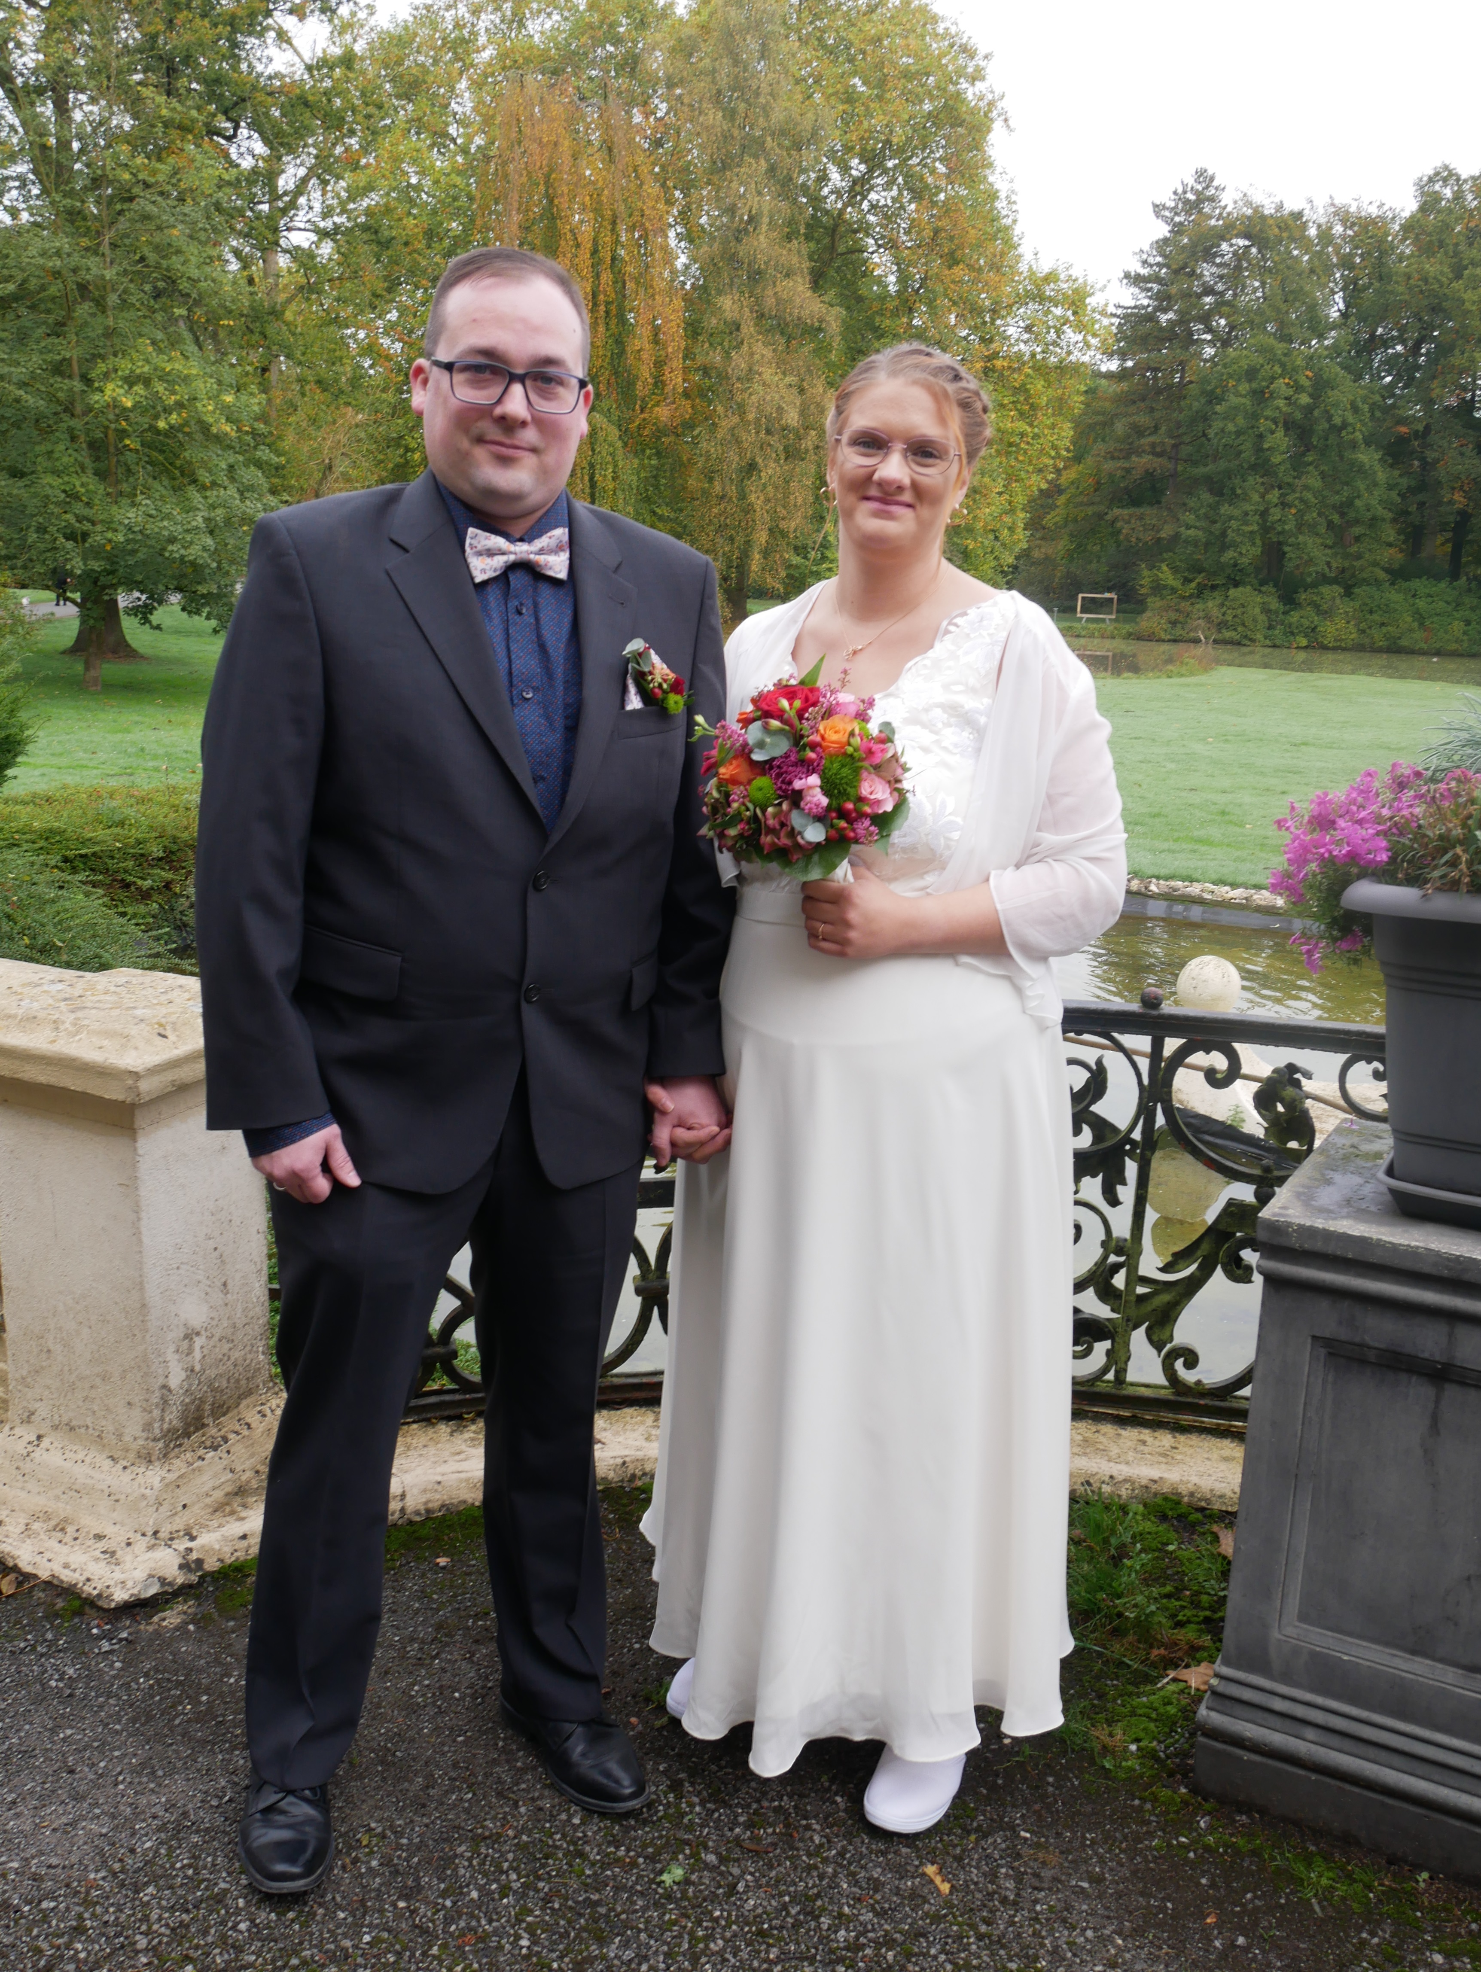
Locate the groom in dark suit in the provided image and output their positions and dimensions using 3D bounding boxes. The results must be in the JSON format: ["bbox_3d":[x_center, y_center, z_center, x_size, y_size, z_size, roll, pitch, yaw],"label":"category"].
[{"bbox_3d":[-0.294,0.109,2.053,0.570,1.770,0.360,-4,15,-24],"label":"groom in dark suit"}]

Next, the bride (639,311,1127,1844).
[{"bbox_3d":[0.116,0.127,2.162,0.550,1.710,0.470,10,16,29],"label":"bride"}]

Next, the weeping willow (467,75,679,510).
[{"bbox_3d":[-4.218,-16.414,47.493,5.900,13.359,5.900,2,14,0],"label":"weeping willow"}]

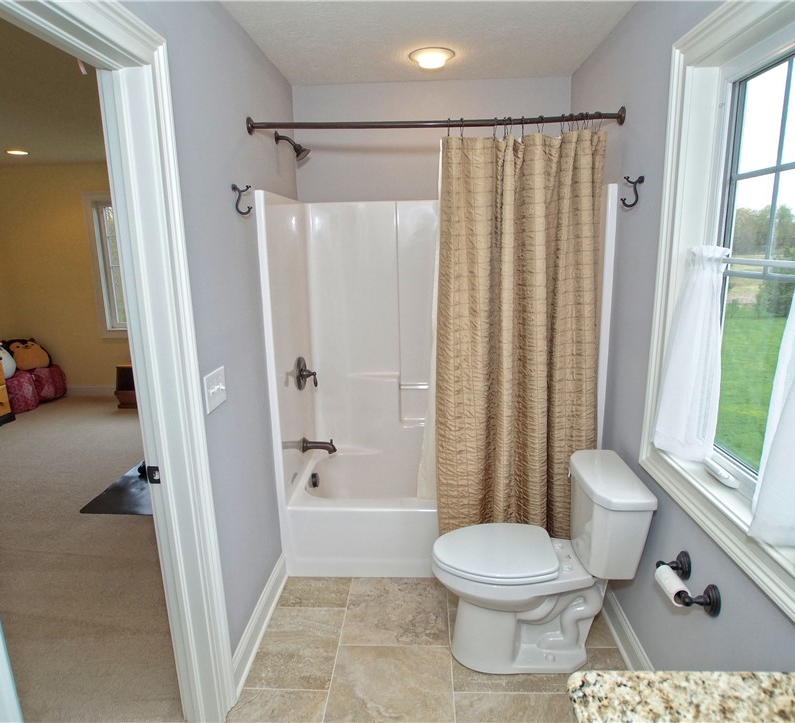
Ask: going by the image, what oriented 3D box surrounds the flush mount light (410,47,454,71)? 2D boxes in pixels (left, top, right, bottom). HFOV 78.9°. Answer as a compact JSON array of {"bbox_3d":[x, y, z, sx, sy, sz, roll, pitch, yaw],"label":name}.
[{"bbox_3d":[0.162,-1.399,2.255,0.208,0.055,0.208,-1,12,3],"label":"flush mount light"}]

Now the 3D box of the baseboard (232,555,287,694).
[{"bbox_3d":[-0.576,1.086,2.089,0.020,0.137,0.675,-1,12,3],"label":"baseboard"}]

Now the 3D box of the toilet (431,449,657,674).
[{"bbox_3d":[0.513,0.788,1.918,0.750,0.745,0.425,-1,12,3],"label":"toilet"}]

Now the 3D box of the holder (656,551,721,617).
[{"bbox_3d":[0.839,0.637,1.424,0.088,0.086,0.236,-1,12,3],"label":"holder"}]

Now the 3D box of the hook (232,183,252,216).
[{"bbox_3d":[-0.583,-0.616,1.837,0.067,0.117,0.031,-1,12,3],"label":"hook"}]

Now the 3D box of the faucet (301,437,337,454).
[{"bbox_3d":[-0.436,0.474,2.682,0.185,0.092,0.075,-1,12,3],"label":"faucet"}]

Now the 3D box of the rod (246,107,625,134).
[{"bbox_3d":[0.141,-0.975,1.954,1.503,0.070,0.070,-1,12,3],"label":"rod"}]

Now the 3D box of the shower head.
[{"bbox_3d":[-0.511,-1.052,2.370,0.162,0.135,0.090,-1,12,3],"label":"shower head"}]

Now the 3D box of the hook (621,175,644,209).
[{"bbox_3d":[0.853,-0.618,1.760,0.071,0.111,0.031,-1,12,3],"label":"hook"}]

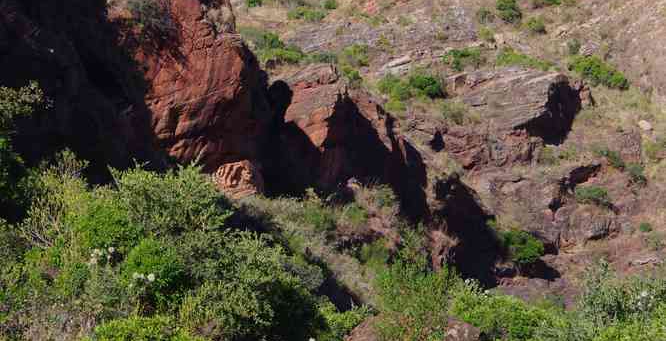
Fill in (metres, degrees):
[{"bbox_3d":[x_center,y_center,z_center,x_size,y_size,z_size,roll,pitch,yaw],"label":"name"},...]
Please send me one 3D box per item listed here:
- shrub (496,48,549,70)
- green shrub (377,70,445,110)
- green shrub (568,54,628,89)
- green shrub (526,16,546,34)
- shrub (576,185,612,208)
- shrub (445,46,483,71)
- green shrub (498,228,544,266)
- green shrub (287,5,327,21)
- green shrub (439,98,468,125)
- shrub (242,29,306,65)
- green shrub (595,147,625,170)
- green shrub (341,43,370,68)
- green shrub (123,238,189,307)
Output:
[{"bbox_3d":[8.238,-4.869,117.000,2.193,0.928,1.316,0,-8,0],"label":"shrub"},{"bbox_3d":[2.678,-2.799,93.000,2.350,1.341,1.645,0,-8,0],"label":"green shrub"},{"bbox_3d":[15.093,-5.628,153.000,3.410,1.990,2.900,0,-8,0],"label":"green shrub"},{"bbox_3d":[7.939,-5.696,105.000,0.780,0.681,0.663,0,-8,0],"label":"green shrub"},{"bbox_3d":[12.969,1.245,134.000,1.890,1.160,1.610,0,-8,0],"label":"shrub"},{"bbox_3d":[7.515,-6.450,155.000,2.190,1.450,1.860,0,-8,0],"label":"shrub"},{"bbox_3d":[8.404,3.388,120.000,2.050,1.640,1.740,0,-8,0],"label":"green shrub"},{"bbox_3d":[-1.693,-10.033,172.000,2.560,0.990,2.170,0,-8,0],"label":"green shrub"},{"bbox_3d":[6.402,-3.188,143.000,1.590,1.340,1.350,0,-8,0],"label":"green shrub"},{"bbox_3d":[-2.652,-5.393,118.000,2.722,1.531,1.769,0,-8,0],"label":"shrub"},{"bbox_3d":[14.382,-0.624,140.000,1.560,1.110,1.330,0,-8,0],"label":"green shrub"},{"bbox_3d":[1.321,-6.751,158.000,1.760,1.370,1.500,0,-8,0],"label":"green shrub"},{"bbox_3d":[-2.984,1.705,45.000,1.103,1.135,0.993,0,-8,0],"label":"green shrub"}]

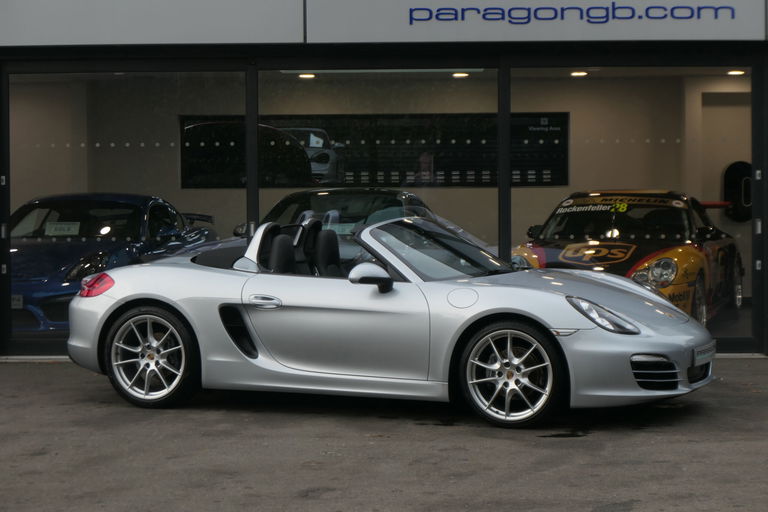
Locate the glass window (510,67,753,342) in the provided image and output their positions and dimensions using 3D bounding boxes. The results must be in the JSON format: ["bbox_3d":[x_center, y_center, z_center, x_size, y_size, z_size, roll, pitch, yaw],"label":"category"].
[{"bbox_3d":[1.979,-0.420,15.350,1.930,2.190,0.060,0,1,2],"label":"glass window"}]

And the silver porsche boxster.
[{"bbox_3d":[-0.035,0.365,12.810,4.375,1.250,1.890,1,3,23],"label":"silver porsche boxster"}]

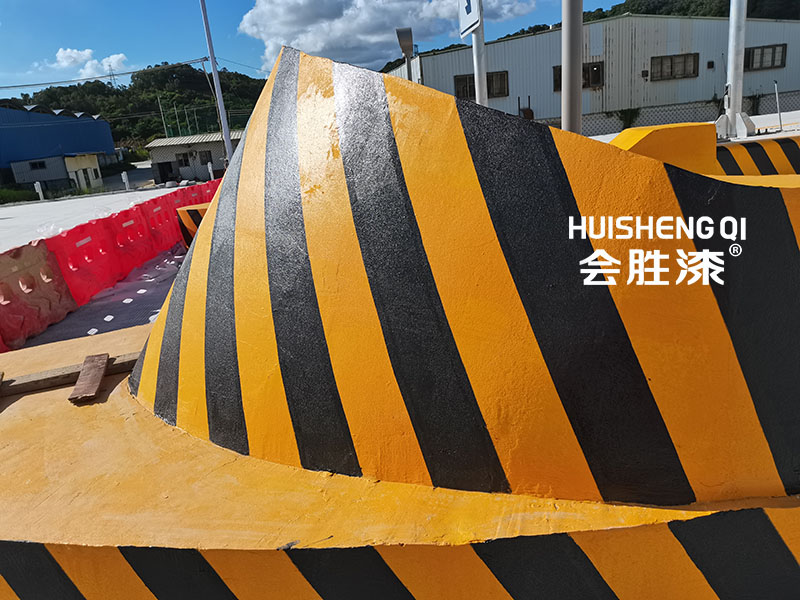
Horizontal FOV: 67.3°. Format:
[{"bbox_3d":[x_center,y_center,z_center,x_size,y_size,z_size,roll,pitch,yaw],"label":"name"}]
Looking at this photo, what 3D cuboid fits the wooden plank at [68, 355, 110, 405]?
[{"bbox_3d":[-1.571,0.386,3.054,0.115,0.020,0.518,-12,21,-16],"label":"wooden plank"}]

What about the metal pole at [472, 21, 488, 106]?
[{"bbox_3d":[0.834,-1.521,5.840,0.120,2.200,0.120,-6,17,0],"label":"metal pole"}]

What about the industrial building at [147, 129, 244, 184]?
[{"bbox_3d":[-14.097,-11.565,47.922,9.500,3.500,5.500,-6,17,0],"label":"industrial building"}]

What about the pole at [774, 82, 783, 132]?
[{"bbox_3d":[6.535,-3.331,10.374,0.045,0.870,0.045,-17,17,3],"label":"pole"}]

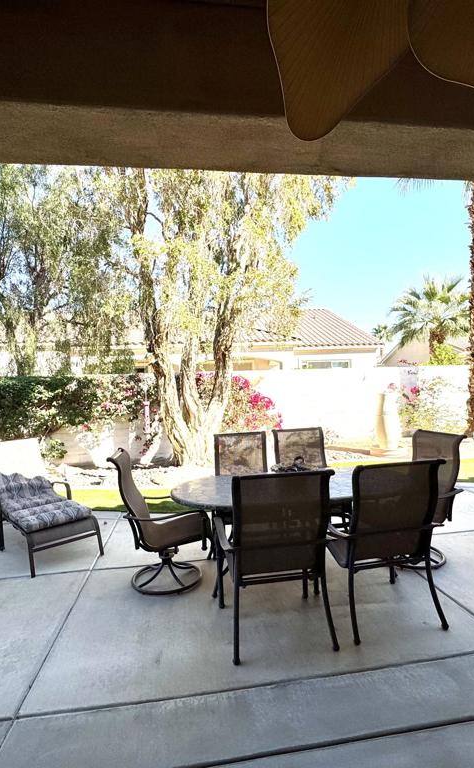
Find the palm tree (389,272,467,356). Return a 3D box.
[{"bbox_3d":[6.923,-1.202,14.515,3.100,5.100,3.100,-2,-1,0],"label":"palm tree"}]

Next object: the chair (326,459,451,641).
[{"bbox_3d":[0.877,0.957,2.696,0.620,0.990,0.690,-2,-1,-9],"label":"chair"}]

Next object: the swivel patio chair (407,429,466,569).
[{"bbox_3d":[1.505,0.946,3.506,0.760,0.990,0.630,-2,-1,-18],"label":"swivel patio chair"}]

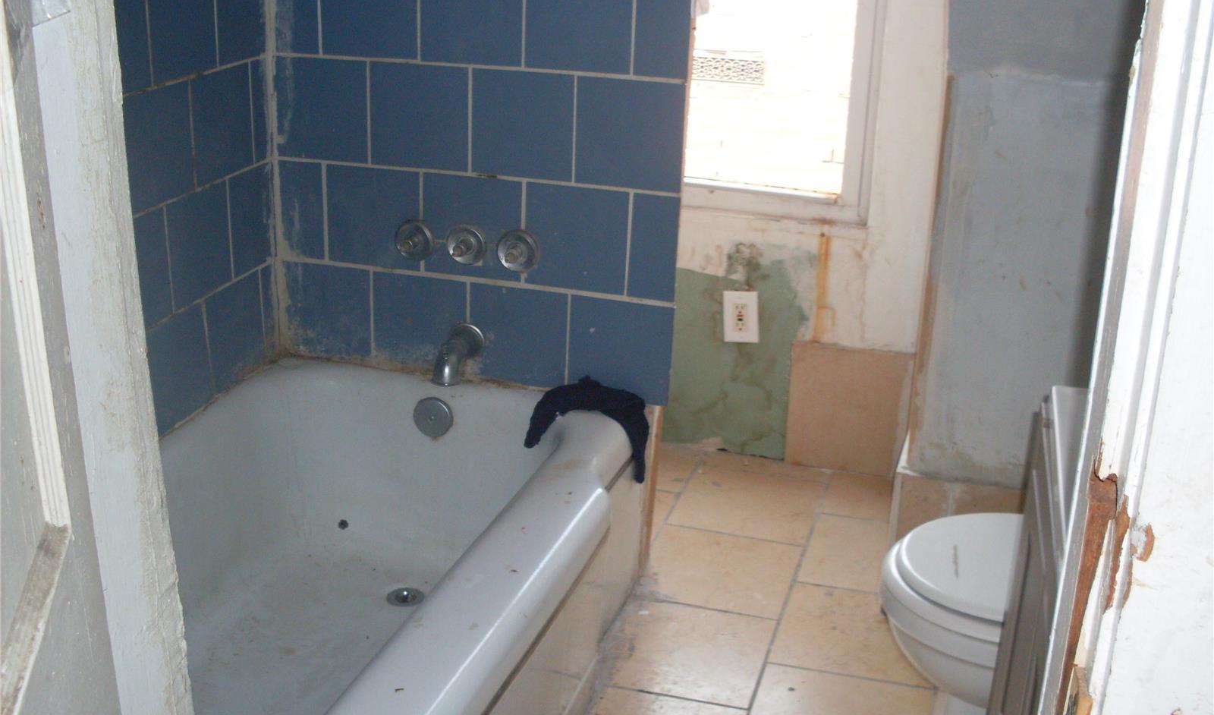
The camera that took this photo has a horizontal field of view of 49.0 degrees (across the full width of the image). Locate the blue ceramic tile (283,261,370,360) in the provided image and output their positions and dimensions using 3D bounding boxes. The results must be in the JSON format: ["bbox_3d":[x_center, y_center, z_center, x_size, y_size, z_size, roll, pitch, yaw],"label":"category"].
[{"bbox_3d":[-0.564,-0.097,2.721,0.192,0.201,0.010,8,22,15],"label":"blue ceramic tile"}]

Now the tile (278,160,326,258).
[{"bbox_3d":[-0.603,-0.295,2.659,0.100,0.201,0.010,8,22,15],"label":"tile"}]

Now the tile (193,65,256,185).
[{"bbox_3d":[-0.690,-0.419,2.379,0.010,0.199,0.200,8,22,15],"label":"tile"}]

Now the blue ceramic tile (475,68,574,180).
[{"bbox_3d":[-0.152,-0.418,2.400,0.200,0.199,0.010,8,22,15],"label":"blue ceramic tile"}]

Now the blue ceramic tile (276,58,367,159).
[{"bbox_3d":[-0.536,-0.467,2.505,0.204,0.199,0.010,8,22,15],"label":"blue ceramic tile"}]

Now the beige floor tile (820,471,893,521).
[{"bbox_3d":[0.579,0.322,3.073,0.159,0.010,0.225,8,22,15],"label":"beige floor tile"}]

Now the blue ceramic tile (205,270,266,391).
[{"bbox_3d":[-0.724,-0.047,2.582,0.010,0.201,0.201,8,22,15],"label":"blue ceramic tile"}]

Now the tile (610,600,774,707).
[{"bbox_3d":[0.141,0.534,2.425,0.298,0.010,0.303,8,21,15],"label":"tile"}]

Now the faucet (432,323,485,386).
[{"bbox_3d":[-0.296,-0.006,2.589,0.066,0.088,0.122,7,21,14],"label":"faucet"}]

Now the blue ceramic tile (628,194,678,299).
[{"bbox_3d":[0.088,-0.204,2.480,0.093,0.202,0.010,7,21,14],"label":"blue ceramic tile"}]

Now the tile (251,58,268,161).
[{"bbox_3d":[-0.669,-0.475,2.559,0.010,0.201,0.059,8,22,15],"label":"tile"}]

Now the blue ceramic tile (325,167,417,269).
[{"bbox_3d":[-0.455,-0.276,2.619,0.201,0.201,0.010,8,22,15],"label":"blue ceramic tile"}]

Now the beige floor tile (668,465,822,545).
[{"bbox_3d":[0.319,0.333,2.994,0.298,0.010,0.303,8,21,15],"label":"beige floor tile"}]

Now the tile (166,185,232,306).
[{"bbox_3d":[-0.741,-0.205,2.421,0.010,0.201,0.201,8,22,15],"label":"tile"}]

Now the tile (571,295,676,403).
[{"bbox_3d":[0.026,-0.014,2.566,0.200,0.198,0.010,7,21,14],"label":"tile"}]

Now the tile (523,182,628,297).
[{"bbox_3d":[-0.057,-0.224,2.515,0.200,0.200,0.010,7,21,14],"label":"tile"}]

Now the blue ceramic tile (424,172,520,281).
[{"bbox_3d":[-0.252,-0.244,2.498,0.200,0.199,0.010,8,22,15],"label":"blue ceramic tile"}]

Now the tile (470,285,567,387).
[{"bbox_3d":[-0.173,-0.045,2.617,0.201,0.201,0.010,8,22,15],"label":"tile"}]

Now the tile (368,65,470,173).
[{"bbox_3d":[-0.353,-0.455,2.519,0.200,0.200,0.010,7,21,14],"label":"tile"}]

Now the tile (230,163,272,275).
[{"bbox_3d":[-0.676,-0.264,2.524,0.010,0.199,0.162,8,22,15],"label":"tile"}]

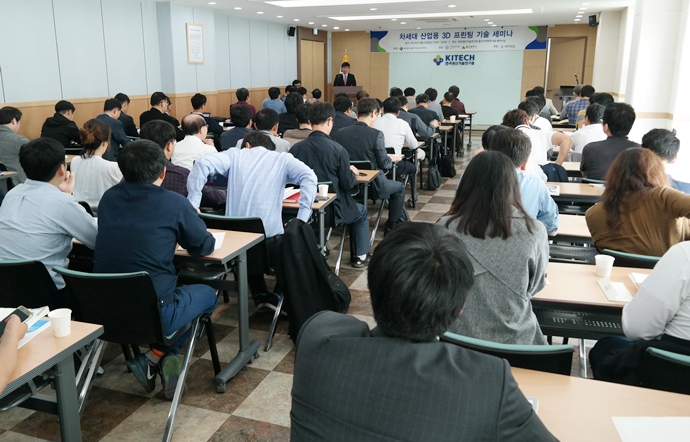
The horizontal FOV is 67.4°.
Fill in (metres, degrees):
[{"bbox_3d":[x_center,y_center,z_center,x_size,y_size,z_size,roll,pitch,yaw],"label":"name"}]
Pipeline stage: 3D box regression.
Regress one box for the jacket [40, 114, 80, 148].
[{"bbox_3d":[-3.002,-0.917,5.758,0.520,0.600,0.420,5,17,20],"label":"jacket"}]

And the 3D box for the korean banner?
[{"bbox_3d":[2.575,-4.257,12.183,4.092,0.500,0.030,6,17,19],"label":"korean banner"}]

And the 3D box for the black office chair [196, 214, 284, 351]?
[{"bbox_3d":[-0.591,0.291,3.263,0.520,0.770,0.580,7,17,19],"label":"black office chair"}]

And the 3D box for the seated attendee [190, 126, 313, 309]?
[{"bbox_3d":[-0.551,0.010,3.468,0.680,1.200,0.820,7,17,19],"label":"seated attendee"}]

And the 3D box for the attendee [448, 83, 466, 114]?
[{"bbox_3d":[2.185,-2.014,10.288,0.500,1.321,0.780,5,17,20],"label":"attendee"}]

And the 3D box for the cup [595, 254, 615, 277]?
[{"bbox_3d":[1.099,0.189,2.187,0.074,0.080,0.074,5,17,20],"label":"cup"}]

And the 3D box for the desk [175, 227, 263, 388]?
[{"bbox_3d":[-1.383,0.394,3.130,1.800,0.725,0.460,6,17,19],"label":"desk"}]

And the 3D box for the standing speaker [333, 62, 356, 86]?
[{"bbox_3d":[-0.033,-2.842,12.144,0.500,1.740,0.360,2,16,5],"label":"standing speaker"}]

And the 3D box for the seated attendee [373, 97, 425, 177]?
[{"bbox_3d":[0.624,-0.797,6.168,0.520,1.320,0.780,7,17,19],"label":"seated attendee"}]

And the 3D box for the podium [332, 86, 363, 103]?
[{"bbox_3d":[0.114,-2.584,12.377,0.670,1.180,0.480,4,17,14],"label":"podium"}]

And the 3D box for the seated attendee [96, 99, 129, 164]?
[{"bbox_3d":[-2.545,-0.734,5.974,0.520,1.319,0.800,6,17,23],"label":"seated attendee"}]

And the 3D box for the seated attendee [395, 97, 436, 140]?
[{"bbox_3d":[0.827,-1.007,6.830,0.580,1.250,0.850,6,17,19],"label":"seated attendee"}]

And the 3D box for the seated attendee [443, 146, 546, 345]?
[{"bbox_3d":[0.602,0.309,2.260,0.500,1.260,0.780,5,17,20],"label":"seated attendee"}]

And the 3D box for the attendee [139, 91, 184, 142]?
[{"bbox_3d":[-2.351,-1.083,7.026,0.580,1.300,0.820,7,18,24],"label":"attendee"}]

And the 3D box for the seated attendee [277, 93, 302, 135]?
[{"bbox_3d":[-0.604,-0.995,6.773,0.480,1.340,0.780,5,17,20],"label":"seated attendee"}]

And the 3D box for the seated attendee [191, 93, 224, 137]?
[{"bbox_3d":[-1.834,-1.036,6.989,0.520,1.330,0.780,5,17,20],"label":"seated attendee"}]

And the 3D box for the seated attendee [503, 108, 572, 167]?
[{"bbox_3d":[1.817,-0.371,4.865,0.580,1.260,0.800,7,17,19],"label":"seated attendee"}]

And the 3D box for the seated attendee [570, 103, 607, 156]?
[{"bbox_3d":[2.569,-0.652,5.618,0.540,1.260,0.800,4,17,14],"label":"seated attendee"}]

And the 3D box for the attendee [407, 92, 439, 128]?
[{"bbox_3d":[1.166,-1.274,7.826,0.540,1.262,0.800,5,17,20],"label":"attendee"}]

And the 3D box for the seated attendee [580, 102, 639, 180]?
[{"bbox_3d":[2.350,-0.312,4.547,0.520,1.340,0.750,7,17,19],"label":"seated attendee"}]

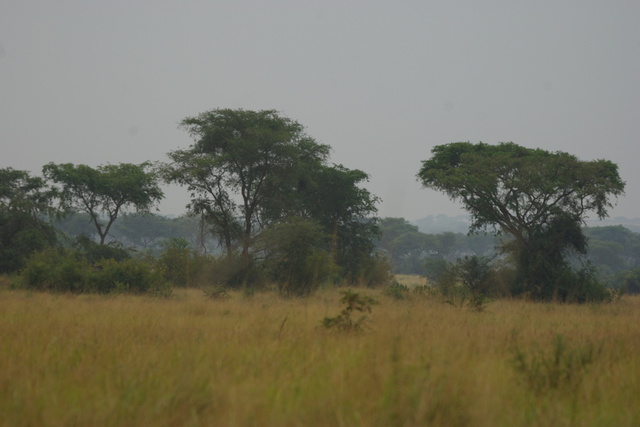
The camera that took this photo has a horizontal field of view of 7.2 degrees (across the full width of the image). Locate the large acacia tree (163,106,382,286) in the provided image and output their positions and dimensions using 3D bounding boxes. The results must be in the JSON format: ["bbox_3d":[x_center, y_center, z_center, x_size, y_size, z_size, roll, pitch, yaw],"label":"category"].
[{"bbox_3d":[-3.074,-0.926,335.000,14.410,12.030,12.970,0,-1,0],"label":"large acacia tree"}]

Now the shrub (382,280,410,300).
[{"bbox_3d":[4.378,4.407,290.000,1.600,1.140,1.440,0,-1,0],"label":"shrub"}]

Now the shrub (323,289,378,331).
[{"bbox_3d":[1.083,3.517,180.000,1.990,1.560,1.790,0,-1,0],"label":"shrub"}]

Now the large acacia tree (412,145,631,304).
[{"bbox_3d":[12.265,0.489,310.000,12.720,9.670,12.090,0,-1,0],"label":"large acacia tree"}]

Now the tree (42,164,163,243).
[{"bbox_3d":[-15.167,0.701,355.000,8.550,8.550,8.120,0,-1,0],"label":"tree"}]

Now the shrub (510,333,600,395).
[{"bbox_3d":[4.880,3.129,105.000,1.860,1.330,1.590,0,-1,0],"label":"shrub"}]

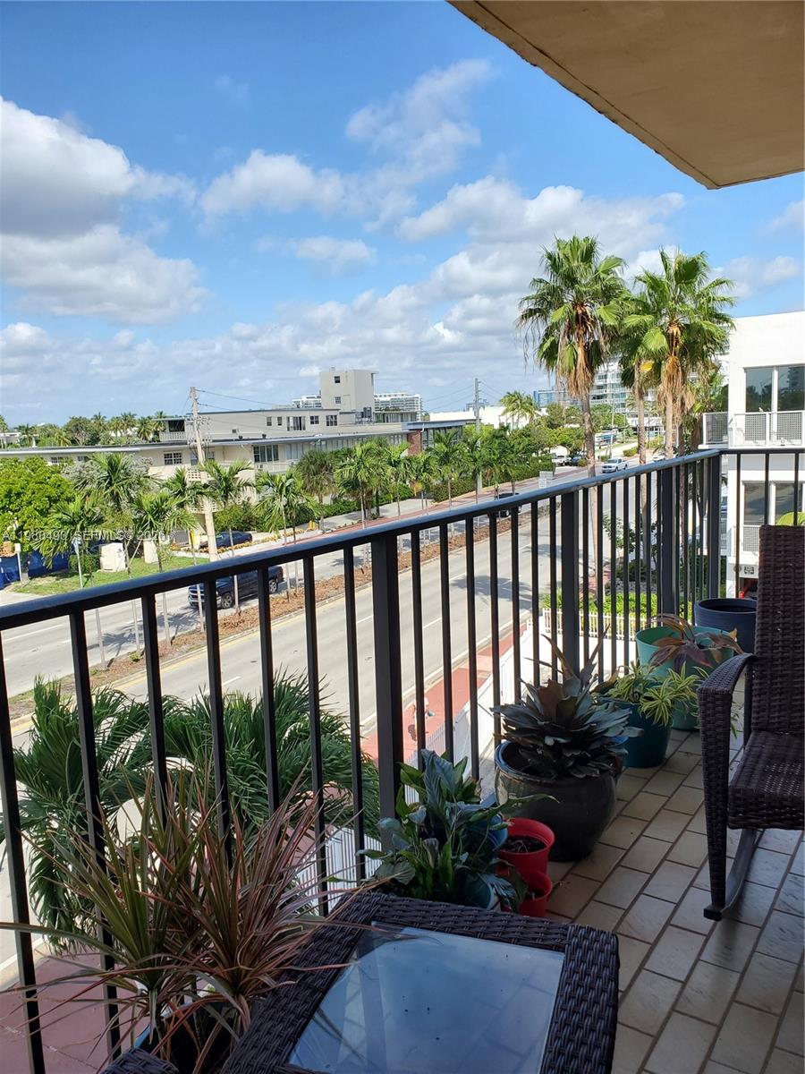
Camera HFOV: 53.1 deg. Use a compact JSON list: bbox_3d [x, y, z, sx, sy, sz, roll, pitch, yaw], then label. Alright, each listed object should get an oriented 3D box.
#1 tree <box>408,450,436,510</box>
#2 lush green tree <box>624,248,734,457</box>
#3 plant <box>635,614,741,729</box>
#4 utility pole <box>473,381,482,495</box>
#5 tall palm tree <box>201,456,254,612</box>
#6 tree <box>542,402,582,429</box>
[{"bbox_3d":[1.564,-2.887,59.053,2.100,6.969,2.100,-2,8,2],"label":"tree"},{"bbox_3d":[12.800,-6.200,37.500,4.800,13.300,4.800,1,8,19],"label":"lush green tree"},{"bbox_3d":[1.196,0.548,3.394,0.460,0.450,0.440,1,9,20],"label":"plant"},{"bbox_3d":[9.188,-12.262,97.687,0.500,13.626,0.500,-3,8,0],"label":"utility pole"},{"bbox_3d":[-8.885,0.048,41.383,2.750,8.093,2.750,-4,9,-12],"label":"tall palm tree"},{"bbox_3d":[34.077,-22.913,170.160,9.000,11.628,9.000,0,9,11],"label":"tree"}]

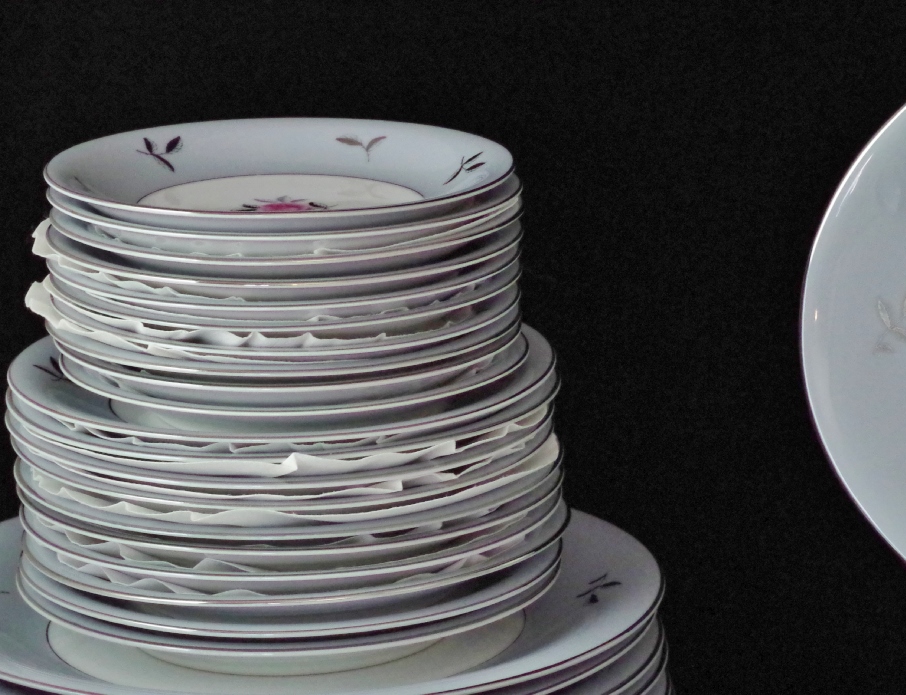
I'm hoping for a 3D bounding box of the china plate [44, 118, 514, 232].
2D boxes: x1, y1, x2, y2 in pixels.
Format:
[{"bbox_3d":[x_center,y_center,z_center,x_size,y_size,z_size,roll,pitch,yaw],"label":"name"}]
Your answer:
[{"bbox_3d":[-0.060,-0.054,1.517,0.163,0.019,0.163,0,14,0],"label":"china plate"}]

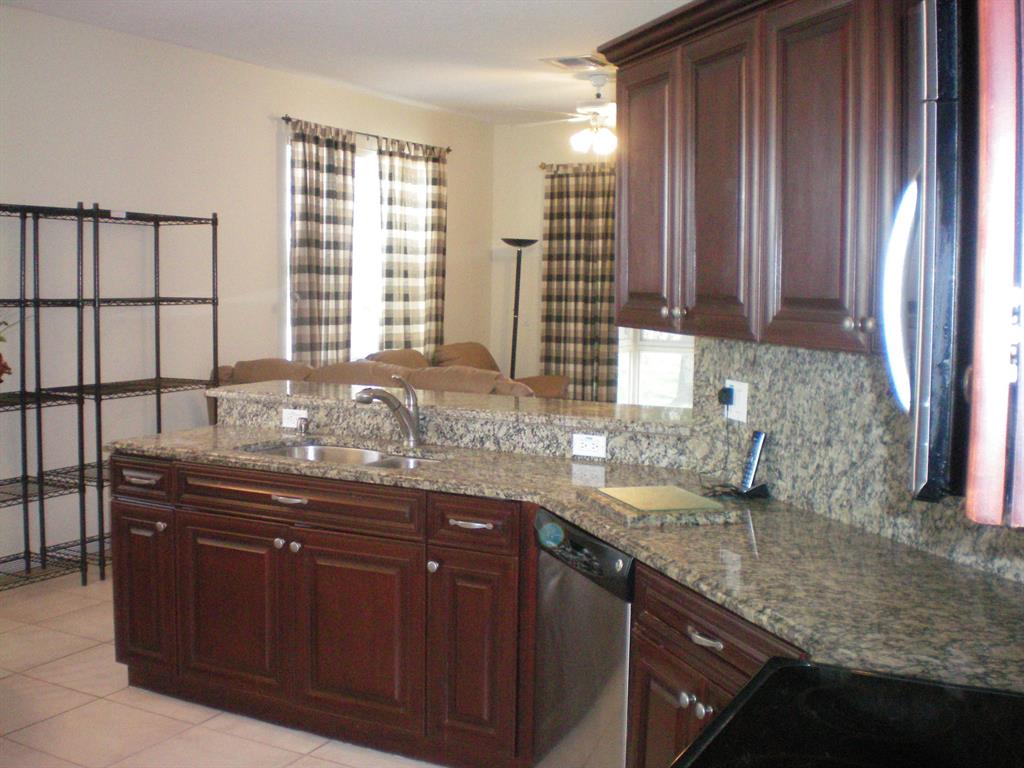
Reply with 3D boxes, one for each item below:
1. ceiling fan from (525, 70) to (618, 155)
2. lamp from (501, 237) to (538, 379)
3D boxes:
[{"bbox_3d":[0.545,-1.702,7.091,1.270,0.488,1.270,1,5,0],"label":"ceiling fan"},{"bbox_3d":[0.036,-0.264,9.127,0.290,1.822,0.290,2,5,0],"label":"lamp"}]

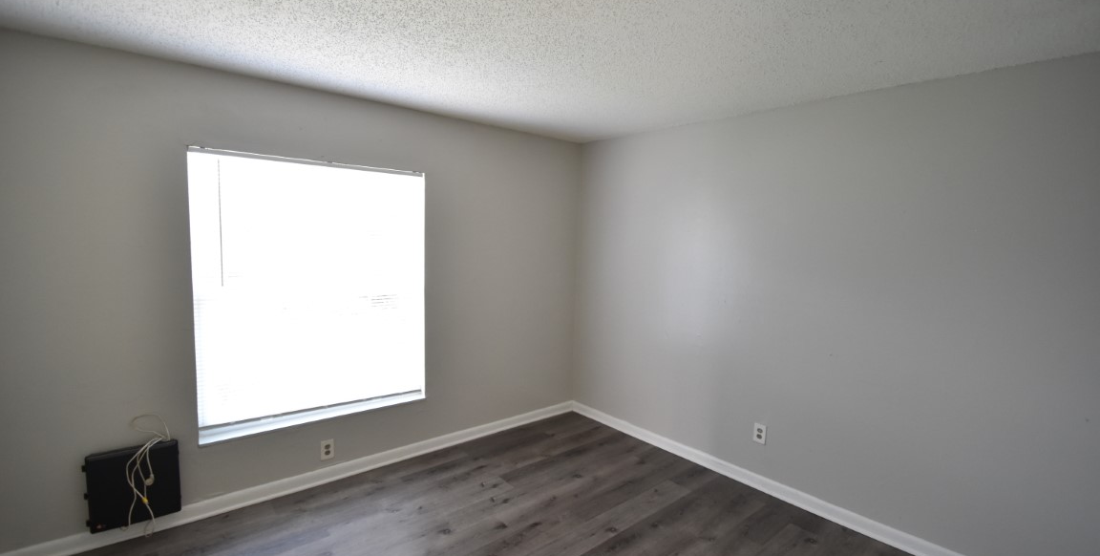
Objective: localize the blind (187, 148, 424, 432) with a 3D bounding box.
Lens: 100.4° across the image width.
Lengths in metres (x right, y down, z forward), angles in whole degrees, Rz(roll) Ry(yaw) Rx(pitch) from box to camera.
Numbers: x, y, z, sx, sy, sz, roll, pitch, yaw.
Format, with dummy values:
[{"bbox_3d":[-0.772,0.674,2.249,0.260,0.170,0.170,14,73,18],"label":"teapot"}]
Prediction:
[{"bbox_3d":[-1.400,0.064,2.835,1.300,1.530,0.050,-3,7,-40],"label":"blind"}]

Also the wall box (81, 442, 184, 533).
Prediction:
[{"bbox_3d":[-2.065,1.030,2.268,0.370,0.370,0.080,-3,7,-40],"label":"wall box"}]

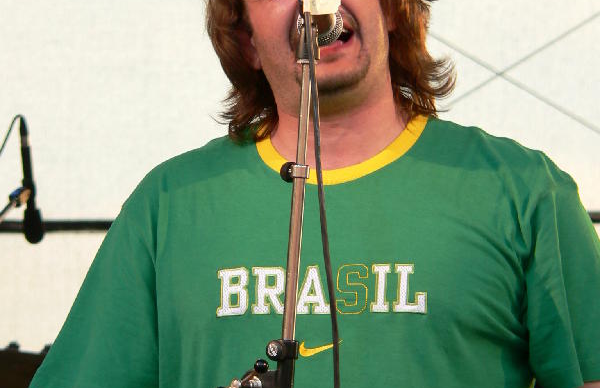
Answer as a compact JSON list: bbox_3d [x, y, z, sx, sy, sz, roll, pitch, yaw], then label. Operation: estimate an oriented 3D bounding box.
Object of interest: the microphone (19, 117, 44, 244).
[{"bbox_3d":[-0.565,-0.028,10.800,0.044,0.265,0.044,-4,2,0],"label":"microphone"}]

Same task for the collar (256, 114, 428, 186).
[{"bbox_3d":[0.049,-0.048,5.950,0.198,0.105,0.165,0,-10,0],"label":"collar"}]

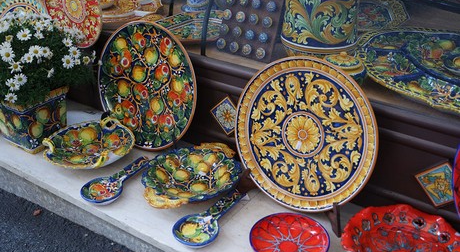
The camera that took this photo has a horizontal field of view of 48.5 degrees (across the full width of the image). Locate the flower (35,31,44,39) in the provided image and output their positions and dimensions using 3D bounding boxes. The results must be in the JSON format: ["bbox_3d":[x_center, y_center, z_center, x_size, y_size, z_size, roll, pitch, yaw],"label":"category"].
[{"bbox_3d":[-0.627,-0.297,1.680,0.036,0.016,0.036,-12,68,-18],"label":"flower"}]

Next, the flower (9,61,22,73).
[{"bbox_3d":[-0.696,-0.190,1.660,0.043,0.043,0.016,-13,-7,-21],"label":"flower"}]

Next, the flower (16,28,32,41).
[{"bbox_3d":[-0.667,-0.296,1.660,0.046,0.016,0.046,-12,71,-19],"label":"flower"}]

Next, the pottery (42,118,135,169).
[{"bbox_3d":[-0.461,0.077,1.681,0.288,0.072,0.285,18,33,29],"label":"pottery"}]

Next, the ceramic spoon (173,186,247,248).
[{"bbox_3d":[-0.045,0.253,1.403,0.122,0.034,0.272,18,33,29],"label":"ceramic spoon"}]

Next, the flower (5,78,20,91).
[{"bbox_3d":[-0.708,-0.134,1.670,0.044,0.044,0.016,-14,-1,-21],"label":"flower"}]

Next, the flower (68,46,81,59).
[{"bbox_3d":[-0.524,-0.247,1.730,0.040,0.040,0.016,-10,-1,-15],"label":"flower"}]

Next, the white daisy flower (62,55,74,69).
[{"bbox_3d":[-0.537,-0.212,1.700,0.041,0.041,0.014,-21,1,-35],"label":"white daisy flower"}]

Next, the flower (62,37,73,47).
[{"bbox_3d":[-0.552,-0.285,1.737,0.037,0.037,0.014,-23,-5,-37],"label":"flower"}]

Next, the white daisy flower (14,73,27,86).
[{"bbox_3d":[-0.660,-0.145,1.609,0.040,0.040,0.014,-10,-1,-19],"label":"white daisy flower"}]

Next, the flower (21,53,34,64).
[{"bbox_3d":[-0.659,-0.220,1.670,0.037,0.037,0.016,-13,1,-20],"label":"flower"}]

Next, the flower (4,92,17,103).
[{"bbox_3d":[-0.696,-0.089,1.625,0.039,0.039,0.014,-7,5,-15],"label":"flower"}]

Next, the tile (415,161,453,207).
[{"bbox_3d":[0.552,0.152,1.321,0.100,0.100,0.009,-36,-1,43],"label":"tile"}]

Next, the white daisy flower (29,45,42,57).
[{"bbox_3d":[-0.617,-0.236,1.626,0.041,0.041,0.014,-14,-7,-26],"label":"white daisy flower"}]

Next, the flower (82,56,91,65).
[{"bbox_3d":[-0.493,-0.225,1.760,0.029,0.029,0.016,-9,4,-14],"label":"flower"}]

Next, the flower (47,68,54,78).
[{"bbox_3d":[-0.600,-0.177,1.710,0.016,0.034,0.034,26,28,-9],"label":"flower"}]

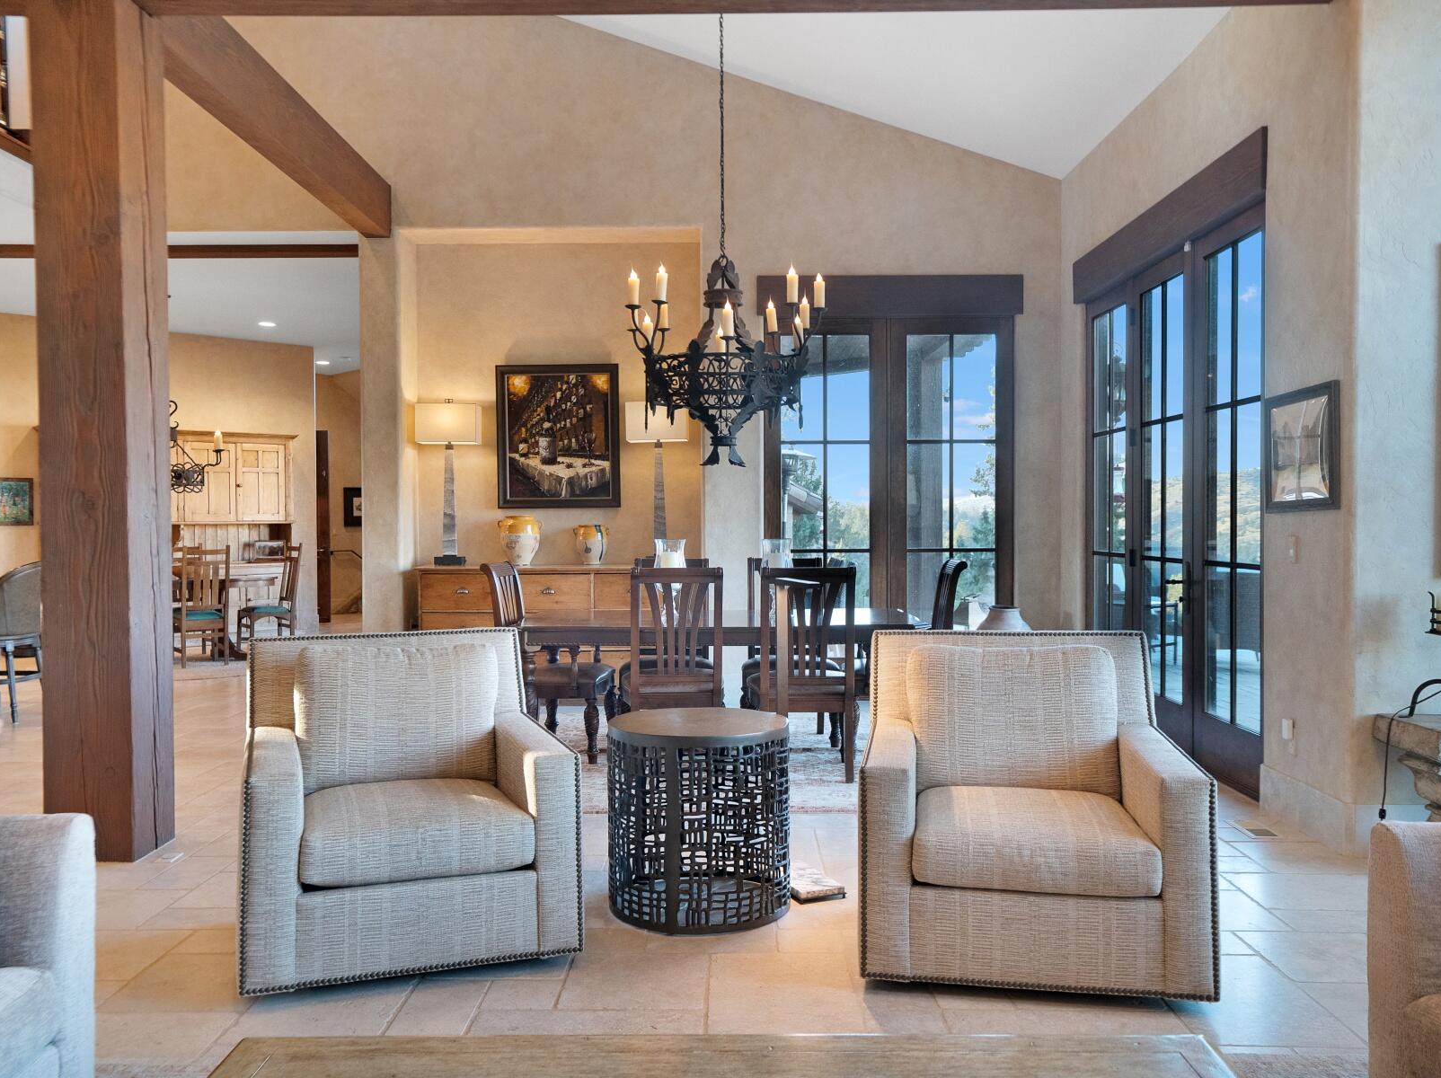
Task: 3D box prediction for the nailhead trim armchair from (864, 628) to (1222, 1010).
[{"bbox_3d":[0.915,0.770,3.566,0.920,0.900,0.960,0,1,9],"label":"nailhead trim armchair"}]

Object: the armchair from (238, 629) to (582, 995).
[{"bbox_3d":[-0.990,0.786,3.687,0.930,0.905,0.940,-1,1,-18],"label":"armchair"}]

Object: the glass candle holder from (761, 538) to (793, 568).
[{"bbox_3d":[0.300,0.212,6.244,0.170,0.420,0.170,0,1,0],"label":"glass candle holder"}]

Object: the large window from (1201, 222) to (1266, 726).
[{"bbox_3d":[2.451,-0.256,5.568,0.080,2.276,0.632,0,1,0],"label":"large window"}]

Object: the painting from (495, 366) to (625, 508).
[{"bbox_3d":[-1.240,-0.781,8.873,0.930,1.095,0.050,0,1,0],"label":"painting"}]

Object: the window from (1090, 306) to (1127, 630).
[{"bbox_3d":[2.480,-0.195,7.468,0.090,2.500,0.800,0,1,0],"label":"window"}]

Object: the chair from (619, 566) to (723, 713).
[{"bbox_3d":[-0.255,0.660,6.127,0.550,1.050,0.620,0,1,-4],"label":"chair"}]

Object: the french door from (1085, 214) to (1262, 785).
[{"bbox_3d":[2.458,-0.195,6.513,0.120,2.720,2.500,0,1,0],"label":"french door"}]

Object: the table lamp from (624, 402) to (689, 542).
[{"bbox_3d":[-0.437,-0.400,8.318,0.430,1.169,0.200,0,1,0],"label":"table lamp"}]

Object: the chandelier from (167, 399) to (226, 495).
[{"bbox_3d":[-5.248,-0.872,11.040,1.160,0.883,1.160,0,1,0],"label":"chandelier"}]

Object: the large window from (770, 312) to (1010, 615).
[{"bbox_3d":[1.225,-0.270,8.459,1.820,2.680,0.120,0,1,0],"label":"large window"}]

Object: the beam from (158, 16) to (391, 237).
[{"bbox_3d":[-2.363,-2.227,6.392,0.157,0.353,3.340,0,1,0],"label":"beam"}]

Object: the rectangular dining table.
[{"bbox_3d":[0.020,0.802,6.252,2.050,0.760,1.080,0,1,-2],"label":"rectangular dining table"}]

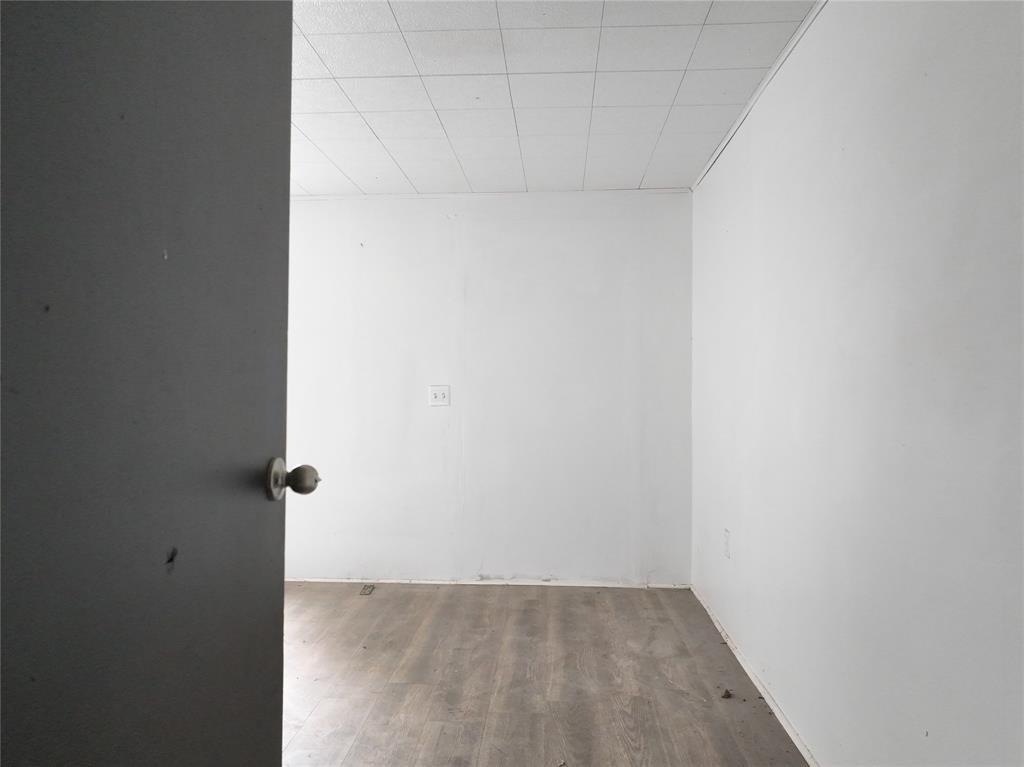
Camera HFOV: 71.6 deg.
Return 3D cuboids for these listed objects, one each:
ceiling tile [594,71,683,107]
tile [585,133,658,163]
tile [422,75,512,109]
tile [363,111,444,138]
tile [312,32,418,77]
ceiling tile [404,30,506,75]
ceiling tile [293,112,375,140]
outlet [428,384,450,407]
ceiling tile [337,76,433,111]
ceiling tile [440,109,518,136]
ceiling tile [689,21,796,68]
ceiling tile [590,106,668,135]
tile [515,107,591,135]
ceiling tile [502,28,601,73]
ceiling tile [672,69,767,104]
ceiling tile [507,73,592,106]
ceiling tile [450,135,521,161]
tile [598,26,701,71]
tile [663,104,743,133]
[{"bbox_3d":[0.451,-1.076,2.577,0.305,0.015,0.305,0,0,4],"label":"ceiling tile"},{"bbox_3d":[0.493,-1.073,3.186,0.305,0.015,0.305,0,0,4],"label":"tile"},{"bbox_3d":[-0.157,-1.079,2.618,0.303,0.016,0.303,0,0,4],"label":"tile"},{"bbox_3d":[-0.440,-1.080,2.943,0.303,0.016,0.303,0,0,4],"label":"tile"},{"bbox_3d":[-0.482,-1.083,2.335,0.303,0.016,0.303,0,0,4],"label":"tile"},{"bbox_3d":[-0.177,-1.081,2.314,0.303,0.016,0.303,0,0,4],"label":"ceiling tile"},{"bbox_3d":[-0.744,-1.081,2.964,0.305,0.015,0.305,0,0,4],"label":"ceiling tile"},{"bbox_3d":[-0.405,0.069,3.970,0.115,0.116,0.010,0,0,4],"label":"outlet"},{"bbox_3d":[-0.461,-1.081,2.639,0.305,0.015,0.305,0,0,4],"label":"ceiling tile"},{"bbox_3d":[-0.136,-1.078,2.922,0.303,0.016,0.303,0,0,4],"label":"ceiling tile"},{"bbox_3d":[0.726,-1.076,2.253,0.287,0.015,0.305,0,0,4],"label":"ceiling tile"},{"bbox_3d":[0.472,-1.075,2.881,0.303,0.016,0.303,0,0,4],"label":"ceiling tile"},{"bbox_3d":[0.168,-1.076,2.901,0.303,0.016,0.303,0,0,4],"label":"tile"},{"bbox_3d":[0.127,-1.079,2.293,0.303,0.016,0.303,0,0,4],"label":"ceiling tile"},{"bbox_3d":[0.746,-1.074,2.557,0.287,0.015,0.305,0,0,4],"label":"ceiling tile"},{"bbox_3d":[0.147,-1.077,2.598,0.305,0.015,0.305,0,0,4],"label":"ceiling tile"},{"bbox_3d":[-0.116,-1.076,3.227,0.305,0.015,0.305,0,0,4],"label":"ceiling tile"},{"bbox_3d":[0.431,-1.078,2.272,0.303,0.016,0.303,0,0,4],"label":"tile"},{"bbox_3d":[0.767,-1.072,2.861,0.287,0.015,0.305,0,0,4],"label":"tile"}]

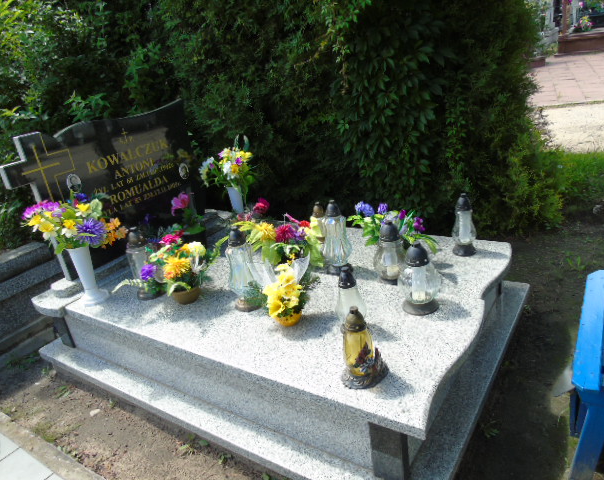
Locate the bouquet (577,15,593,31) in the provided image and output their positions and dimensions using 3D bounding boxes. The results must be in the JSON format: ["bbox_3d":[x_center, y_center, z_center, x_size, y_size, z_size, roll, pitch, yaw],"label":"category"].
[{"bbox_3d":[6.418,-4.930,10.500,0.370,0.330,0.330,6,26,30],"label":"bouquet"}]

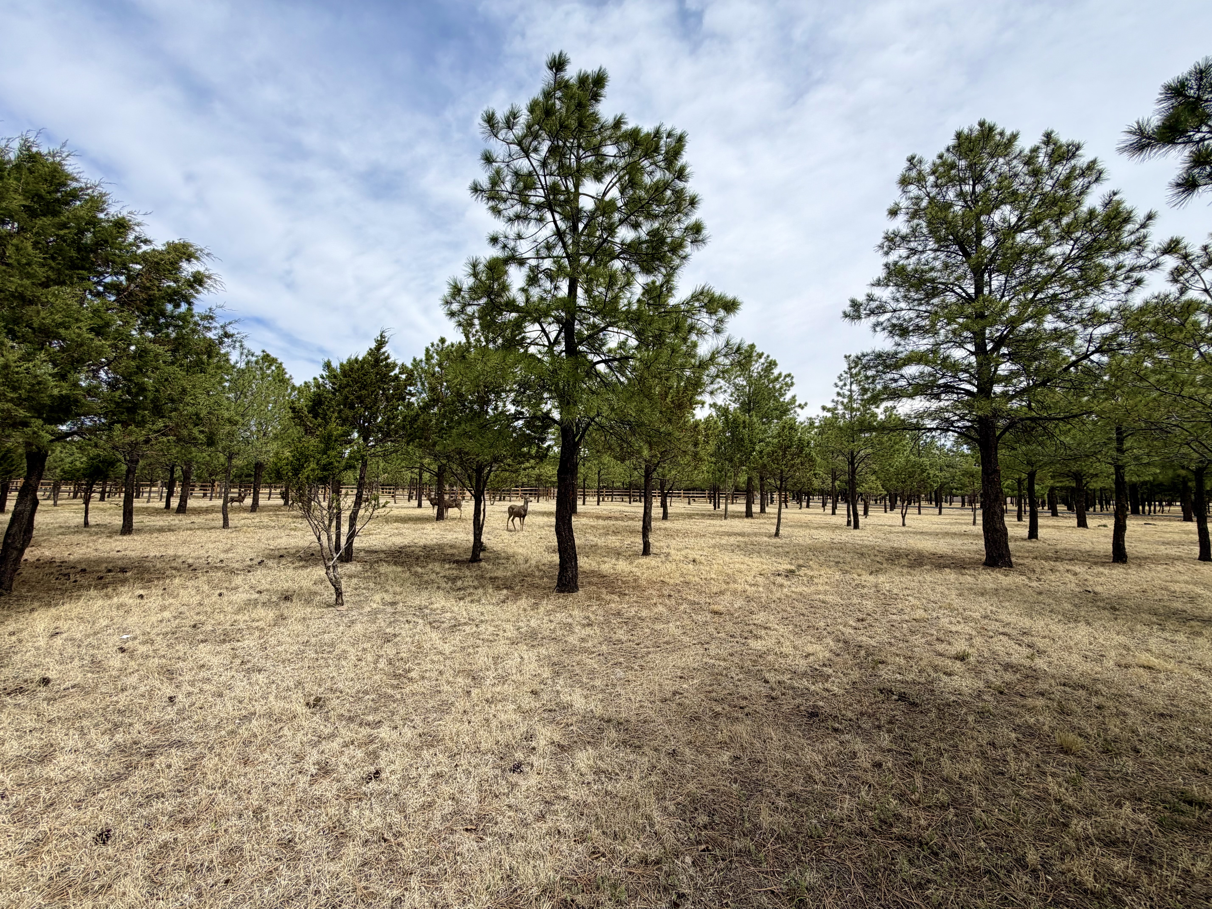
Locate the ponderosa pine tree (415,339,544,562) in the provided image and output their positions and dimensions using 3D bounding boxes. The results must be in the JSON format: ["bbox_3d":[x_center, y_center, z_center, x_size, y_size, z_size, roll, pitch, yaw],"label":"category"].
[{"bbox_3d":[-2.669,-0.127,10.553,2.900,4.786,2.900,2,-4,-15],"label":"ponderosa pine tree"}]

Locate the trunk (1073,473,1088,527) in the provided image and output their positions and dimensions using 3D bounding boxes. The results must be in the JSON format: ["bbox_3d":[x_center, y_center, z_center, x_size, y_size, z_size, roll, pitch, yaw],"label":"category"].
[{"bbox_3d":[21.946,2.150,22.721,0.437,2.499,0.390,-3,-5,44],"label":"trunk"}]

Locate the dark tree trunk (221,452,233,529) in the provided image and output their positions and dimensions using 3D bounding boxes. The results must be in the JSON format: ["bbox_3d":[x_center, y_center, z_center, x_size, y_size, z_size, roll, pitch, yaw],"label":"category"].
[{"bbox_3d":[-13.223,1.245,17.225,0.271,2.663,0.221,4,-5,-37],"label":"dark tree trunk"}]

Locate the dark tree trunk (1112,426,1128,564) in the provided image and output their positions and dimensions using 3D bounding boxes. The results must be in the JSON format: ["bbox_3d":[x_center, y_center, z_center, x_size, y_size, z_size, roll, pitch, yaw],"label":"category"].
[{"bbox_3d":[11.641,0.897,11.098,0.270,3.077,0.280,4,-5,-44],"label":"dark tree trunk"}]

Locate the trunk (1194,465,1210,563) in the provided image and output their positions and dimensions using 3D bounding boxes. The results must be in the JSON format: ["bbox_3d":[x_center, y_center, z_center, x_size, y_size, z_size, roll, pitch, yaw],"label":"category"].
[{"bbox_3d":[13.582,1.342,11.170,0.270,2.188,0.280,4,-5,-39],"label":"trunk"}]

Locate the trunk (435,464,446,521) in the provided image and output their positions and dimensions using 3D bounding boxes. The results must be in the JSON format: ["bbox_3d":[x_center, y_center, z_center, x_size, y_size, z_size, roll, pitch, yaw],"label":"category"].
[{"bbox_3d":[-7.443,1.680,22.082,0.440,2.552,0.380,2,-4,-18],"label":"trunk"}]

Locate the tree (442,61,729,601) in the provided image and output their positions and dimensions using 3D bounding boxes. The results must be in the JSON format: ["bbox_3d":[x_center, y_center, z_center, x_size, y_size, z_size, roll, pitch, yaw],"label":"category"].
[{"bbox_3d":[-0.244,-2.287,7.883,4.611,8.835,4.380,1,-4,-2],"label":"tree"}]

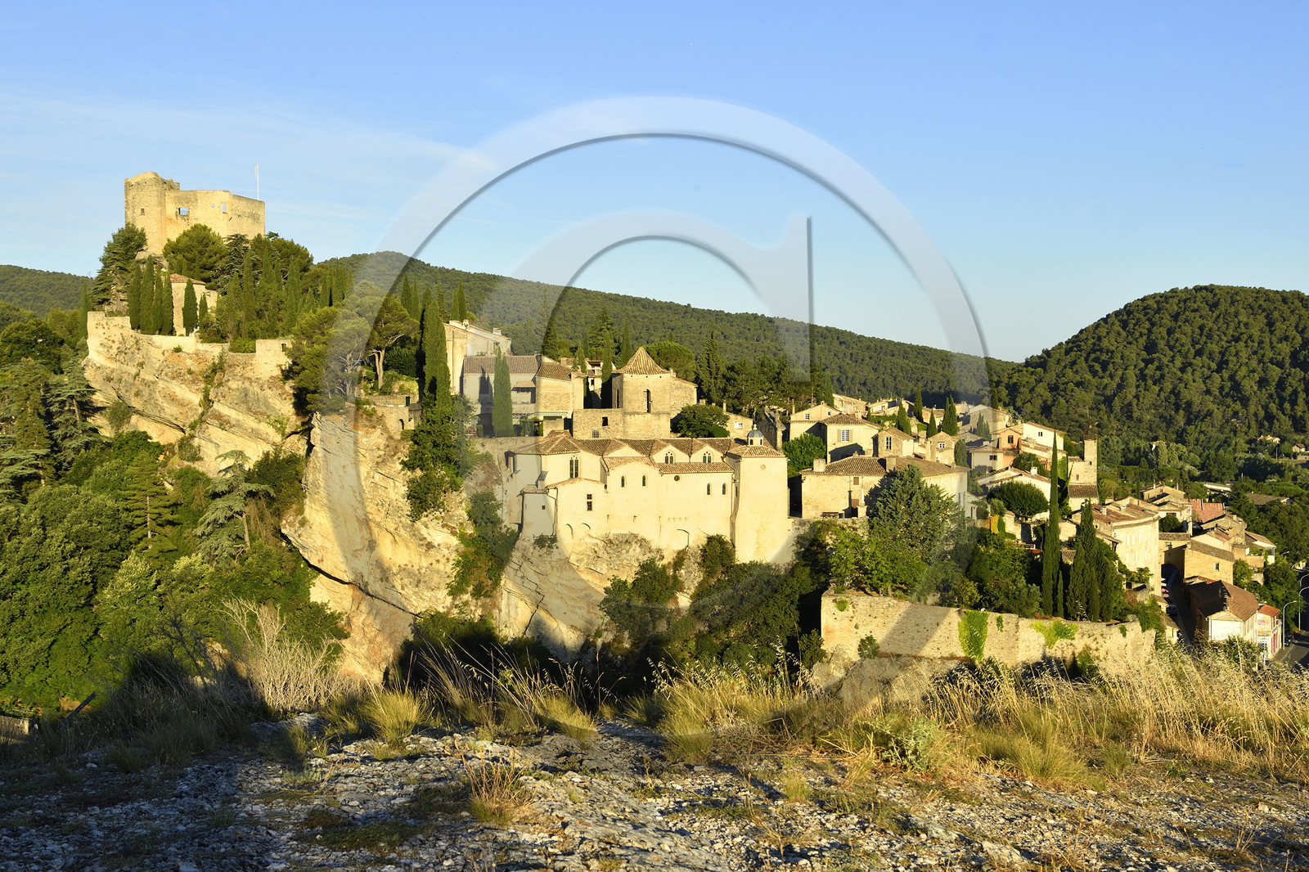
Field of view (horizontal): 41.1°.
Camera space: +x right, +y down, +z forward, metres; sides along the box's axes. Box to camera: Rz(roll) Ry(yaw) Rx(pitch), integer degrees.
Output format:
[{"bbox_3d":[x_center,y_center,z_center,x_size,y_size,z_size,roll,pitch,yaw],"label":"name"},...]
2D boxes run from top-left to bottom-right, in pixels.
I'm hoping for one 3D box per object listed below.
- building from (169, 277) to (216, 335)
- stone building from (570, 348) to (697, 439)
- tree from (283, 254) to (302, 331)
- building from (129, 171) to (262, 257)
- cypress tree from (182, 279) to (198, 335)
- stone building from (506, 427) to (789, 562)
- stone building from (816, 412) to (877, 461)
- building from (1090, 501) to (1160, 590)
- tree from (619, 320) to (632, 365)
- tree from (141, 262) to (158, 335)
[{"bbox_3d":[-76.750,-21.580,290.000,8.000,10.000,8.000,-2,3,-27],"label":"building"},{"bbox_3d":[-2.910,-5.390,242.000,15.800,13.500,12.000,-1,3,-12],"label":"stone building"},{"bbox_3d":[-58.230,-22.720,281.000,2.900,12.400,2.900,-1,3,-12],"label":"tree"},{"bbox_3d":[-88.080,-42.420,335.000,20.500,14.800,15.500,0,0,15],"label":"building"},{"bbox_3d":[-75.310,-20.890,283.000,2.500,9.400,2.500,-1,3,-15],"label":"cypress tree"},{"bbox_3d":[-1.100,6.400,205.000,31.000,15.000,14.500,0,1,-10],"label":"stone building"},{"bbox_3d":[28.370,0.570,256.000,7.400,7.700,8.000,0,0,-7],"label":"stone building"},{"bbox_3d":[83.630,19.580,311.000,6.500,16.000,20.000,0,0,34],"label":"building"},{"bbox_3d":[-4.530,-12.930,276.000,2.400,11.000,2.400,0,3,-1],"label":"tree"},{"bbox_3d":[-80.200,-21.720,277.000,2.600,11.680,2.600,0,0,0],"label":"tree"}]

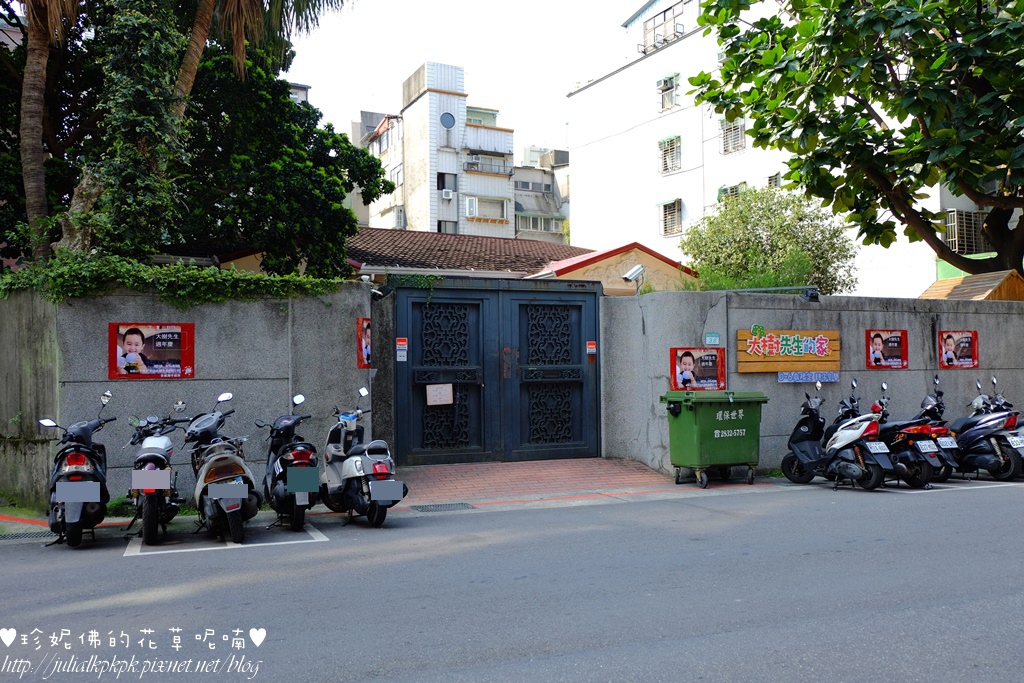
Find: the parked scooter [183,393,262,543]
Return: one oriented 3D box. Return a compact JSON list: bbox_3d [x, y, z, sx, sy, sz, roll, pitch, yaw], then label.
[{"bbox_3d":[-2.749,1.177,7.327,0.680,1.290,1.750,1,-2,-26],"label":"parked scooter"}]

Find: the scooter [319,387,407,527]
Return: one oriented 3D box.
[{"bbox_3d":[-1.632,1.177,7.983,0.680,1.320,1.780,1,-2,-30],"label":"scooter"}]

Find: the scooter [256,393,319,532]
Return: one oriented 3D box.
[{"bbox_3d":[-2.236,1.183,7.710,0.680,1.200,1.780,0,-1,-24],"label":"scooter"}]

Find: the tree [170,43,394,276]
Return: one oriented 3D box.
[{"bbox_3d":[-3.711,-1.530,12.355,3.900,6.600,3.700,0,-2,-17],"label":"tree"}]

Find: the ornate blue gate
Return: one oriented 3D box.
[{"bbox_3d":[-0.141,0.402,10.574,2.930,2.460,0.150,0,-2,-17],"label":"ornate blue gate"}]

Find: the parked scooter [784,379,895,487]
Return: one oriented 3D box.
[{"bbox_3d":[4.119,1.196,9.797,0.680,1.350,1.800,0,-2,-20],"label":"parked scooter"}]

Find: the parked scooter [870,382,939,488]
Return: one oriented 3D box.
[{"bbox_3d":[4.793,1.199,10.023,0.700,1.230,1.800,0,-1,-17],"label":"parked scooter"}]

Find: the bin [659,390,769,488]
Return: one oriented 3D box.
[{"bbox_3d":[2.684,1.284,10.142,1.220,1.200,0.800,0,-2,-19],"label":"bin"}]

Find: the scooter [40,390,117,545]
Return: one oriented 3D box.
[{"bbox_3d":[-3.974,1.158,7.163,0.740,1.240,1.820,0,-1,-21],"label":"scooter"}]

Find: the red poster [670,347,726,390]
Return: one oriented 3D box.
[{"bbox_3d":[2.516,0.365,10.373,0.810,0.600,0.020,0,-2,-12],"label":"red poster"}]

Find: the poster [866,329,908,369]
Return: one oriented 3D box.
[{"bbox_3d":[5.748,0.122,11.736,0.830,0.585,0.030,0,-1,-20],"label":"poster"}]

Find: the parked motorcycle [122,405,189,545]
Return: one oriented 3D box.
[{"bbox_3d":[-3.313,1.191,7.174,0.760,1.160,1.950,0,-1,-20],"label":"parked motorcycle"}]

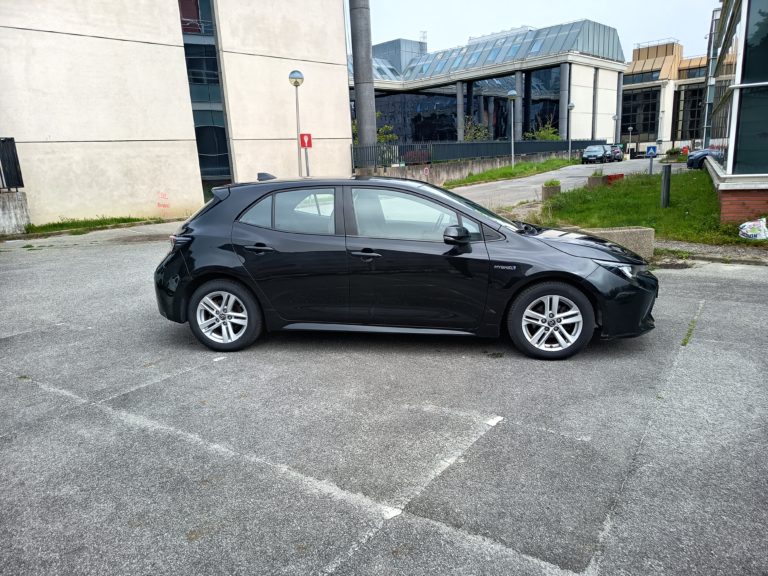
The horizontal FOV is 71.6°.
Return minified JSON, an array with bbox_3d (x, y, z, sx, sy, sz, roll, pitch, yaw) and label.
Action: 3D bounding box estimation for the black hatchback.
[{"bbox_3d":[0.178,-0.353,4.929,4.370,1.440,1.840,0,14,9],"label":"black hatchback"}]

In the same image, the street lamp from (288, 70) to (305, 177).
[{"bbox_3d":[-2.859,-4.967,17.961,0.500,4.450,0.500,-2,14,0],"label":"street lamp"}]

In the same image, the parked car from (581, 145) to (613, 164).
[{"bbox_3d":[17.959,-11.297,44.872,1.780,1.520,4.250,5,16,29],"label":"parked car"}]

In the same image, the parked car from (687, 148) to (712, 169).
[{"bbox_3d":[18.296,-7.164,28.204,4.300,1.480,1.800,2,15,22],"label":"parked car"}]

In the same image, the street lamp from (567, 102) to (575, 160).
[{"bbox_3d":[14.142,-11.792,40.197,0.500,4.400,0.500,-3,14,0],"label":"street lamp"}]

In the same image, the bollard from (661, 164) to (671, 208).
[{"bbox_3d":[6.517,-2.337,12.279,0.200,0.980,0.200,5,16,29],"label":"bollard"}]

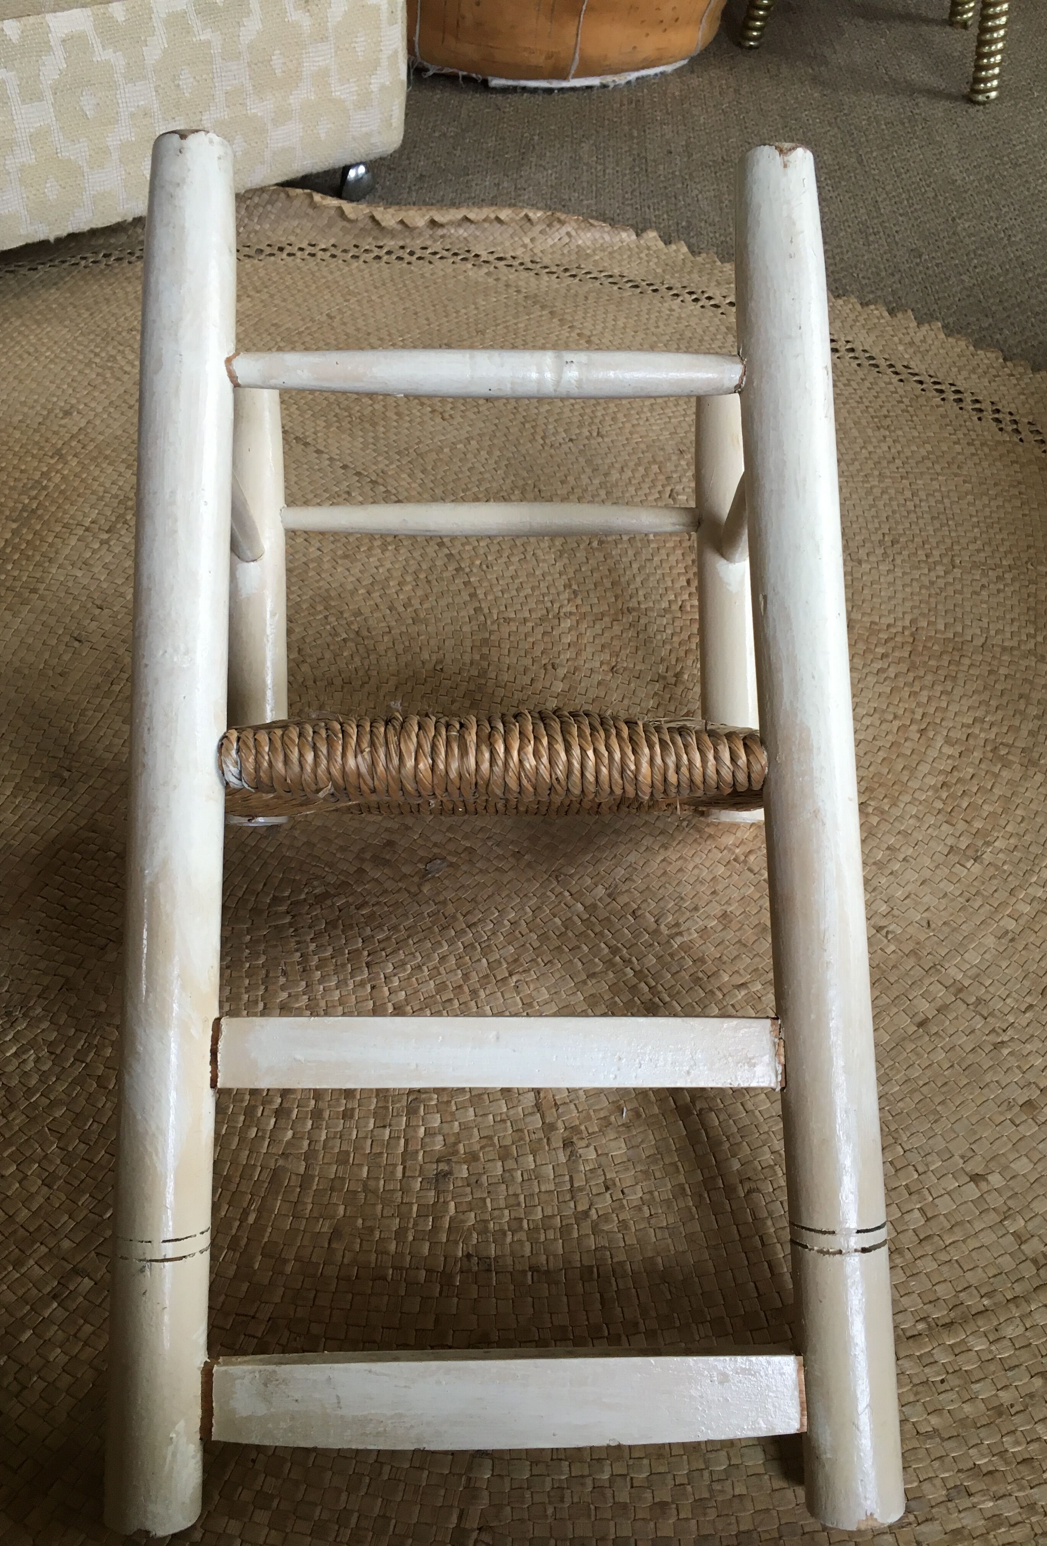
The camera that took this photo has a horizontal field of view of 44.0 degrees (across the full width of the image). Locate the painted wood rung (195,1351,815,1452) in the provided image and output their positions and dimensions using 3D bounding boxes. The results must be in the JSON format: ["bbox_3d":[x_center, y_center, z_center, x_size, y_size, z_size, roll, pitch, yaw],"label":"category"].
[{"bbox_3d":[-0.007,0.262,0.541,0.249,0.015,0.036,0,81,-2],"label":"painted wood rung"}]

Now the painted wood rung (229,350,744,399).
[{"bbox_3d":[-0.018,-0.189,0.612,0.243,0.022,0.022,0,81,-2],"label":"painted wood rung"}]

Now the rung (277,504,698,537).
[{"bbox_3d":[-0.020,-0.160,0.818,0.264,0.020,0.020,0,81,-2],"label":"rung"}]

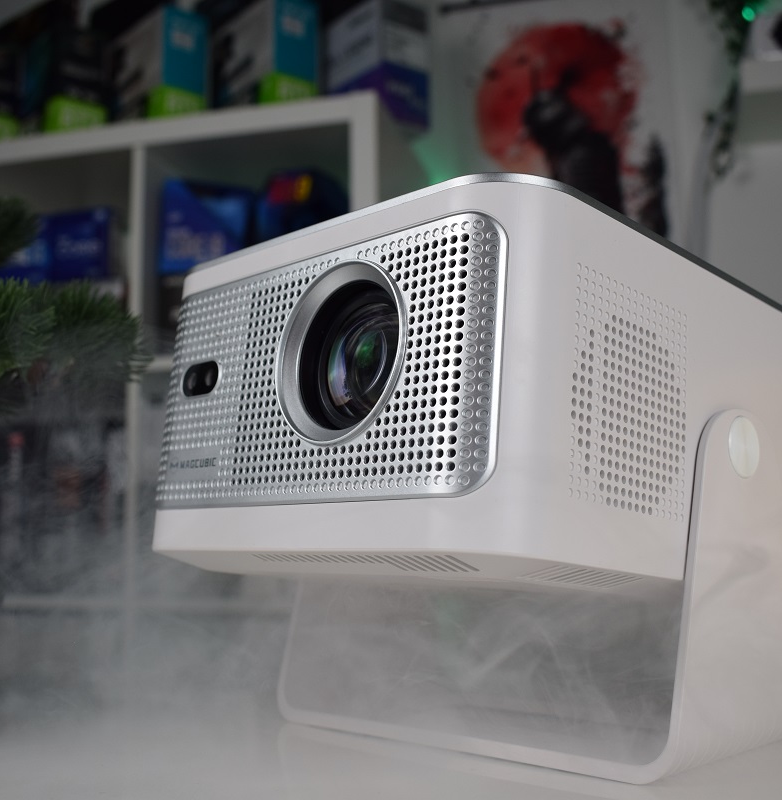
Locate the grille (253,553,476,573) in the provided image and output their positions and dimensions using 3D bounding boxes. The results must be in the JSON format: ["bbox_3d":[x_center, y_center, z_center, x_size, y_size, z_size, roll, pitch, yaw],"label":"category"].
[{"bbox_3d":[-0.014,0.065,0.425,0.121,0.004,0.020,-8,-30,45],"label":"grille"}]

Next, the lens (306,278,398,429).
[{"bbox_3d":[-0.007,-0.016,0.443,0.035,0.063,0.063,16,-17,-42],"label":"lens"}]

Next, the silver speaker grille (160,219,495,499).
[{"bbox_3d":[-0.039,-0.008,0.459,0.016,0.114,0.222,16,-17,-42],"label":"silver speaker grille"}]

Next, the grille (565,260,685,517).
[{"bbox_3d":[0.098,-0.001,0.422,0.083,0.093,0.005,16,-17,-42],"label":"grille"}]

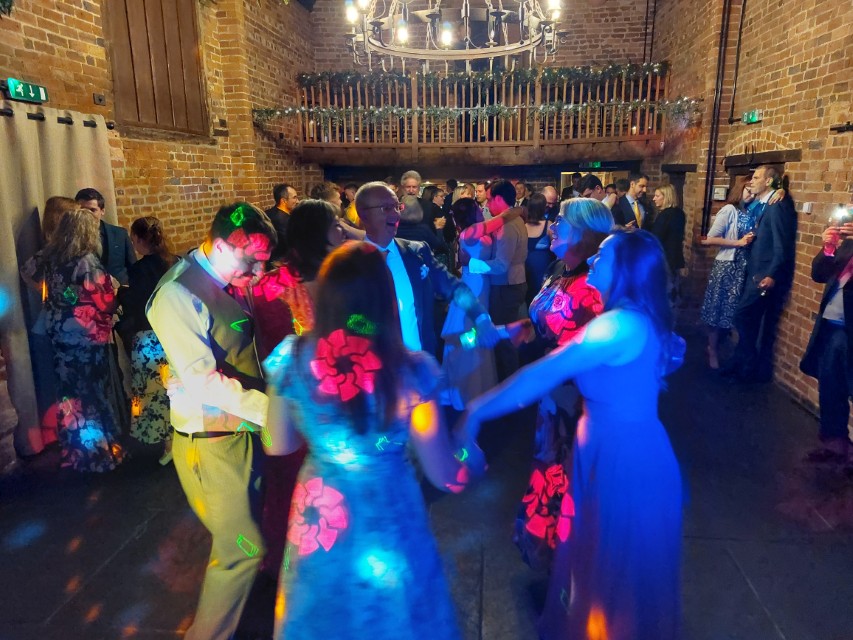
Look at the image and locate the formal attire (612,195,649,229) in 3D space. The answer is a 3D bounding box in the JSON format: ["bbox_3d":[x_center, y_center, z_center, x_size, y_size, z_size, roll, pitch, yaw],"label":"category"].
[{"bbox_3d":[2.299,-0.985,6.651,0.520,0.780,0.320,-4,14,-17],"label":"formal attire"}]

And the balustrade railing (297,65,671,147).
[{"bbox_3d":[0.684,-2.806,7.816,4.956,0.948,0.200,2,13,9],"label":"balustrade railing"}]

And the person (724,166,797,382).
[{"bbox_3d":[2.770,-0.378,5.027,0.500,1.810,0.500,-1,13,-6],"label":"person"}]

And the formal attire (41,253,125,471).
[{"bbox_3d":[-2.088,0.196,3.589,0.460,1.310,0.380,-1,13,-6],"label":"formal attire"}]

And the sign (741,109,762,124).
[{"bbox_3d":[3.162,-1.995,5.797,0.090,0.150,0.420,2,13,9],"label":"sign"}]

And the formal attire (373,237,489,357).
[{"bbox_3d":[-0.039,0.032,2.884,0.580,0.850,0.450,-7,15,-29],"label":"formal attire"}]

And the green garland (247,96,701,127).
[{"bbox_3d":[0.438,-2.250,6.354,4.719,0.260,0.200,2,13,9],"label":"green garland"}]

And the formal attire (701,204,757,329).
[{"bbox_3d":[2.645,-0.485,5.176,0.420,1.100,0.440,6,14,23],"label":"formal attire"}]

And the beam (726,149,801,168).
[{"bbox_3d":[3.176,-1.523,5.667,0.130,0.130,1.767,2,13,9],"label":"beam"}]

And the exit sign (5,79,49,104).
[{"bbox_3d":[-2.568,-1.474,3.769,0.080,0.140,0.320,2,13,9],"label":"exit sign"}]

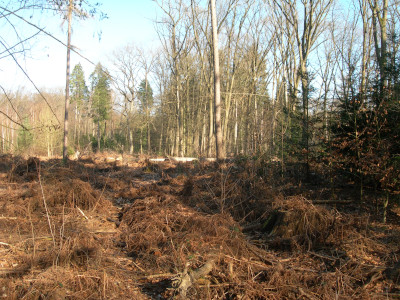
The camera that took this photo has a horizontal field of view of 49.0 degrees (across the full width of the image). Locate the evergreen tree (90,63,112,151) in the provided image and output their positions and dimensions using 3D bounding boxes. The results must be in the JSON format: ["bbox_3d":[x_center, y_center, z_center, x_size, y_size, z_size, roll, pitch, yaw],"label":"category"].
[{"bbox_3d":[-13.011,-5.746,58.000,2.906,11.624,2.906,0,1,0],"label":"evergreen tree"}]

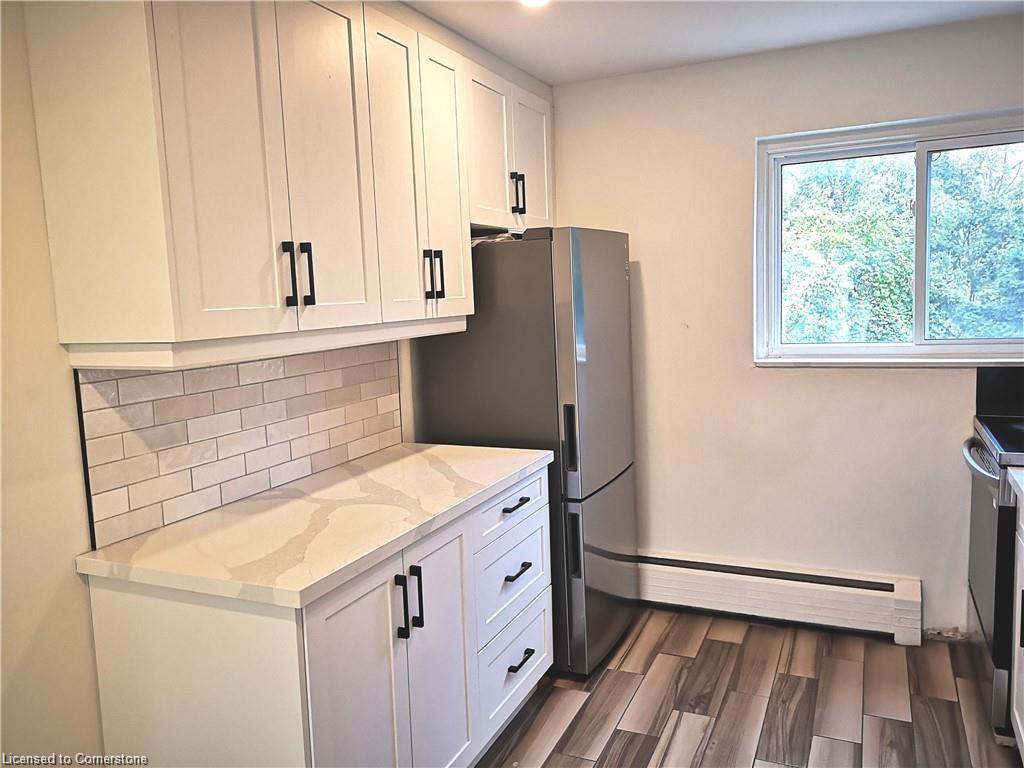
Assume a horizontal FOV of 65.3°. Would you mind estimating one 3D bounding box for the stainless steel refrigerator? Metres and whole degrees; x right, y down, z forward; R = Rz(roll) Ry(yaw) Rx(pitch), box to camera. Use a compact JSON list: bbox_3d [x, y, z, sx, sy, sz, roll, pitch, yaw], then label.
[{"bbox_3d":[0.085,0.250,3.315,0.699,1.698,0.661,1,7,24],"label":"stainless steel refrigerator"}]

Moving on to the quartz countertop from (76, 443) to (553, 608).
[{"bbox_3d":[-0.427,0.339,2.353,0.649,0.035,1.400,1,7,24],"label":"quartz countertop"}]

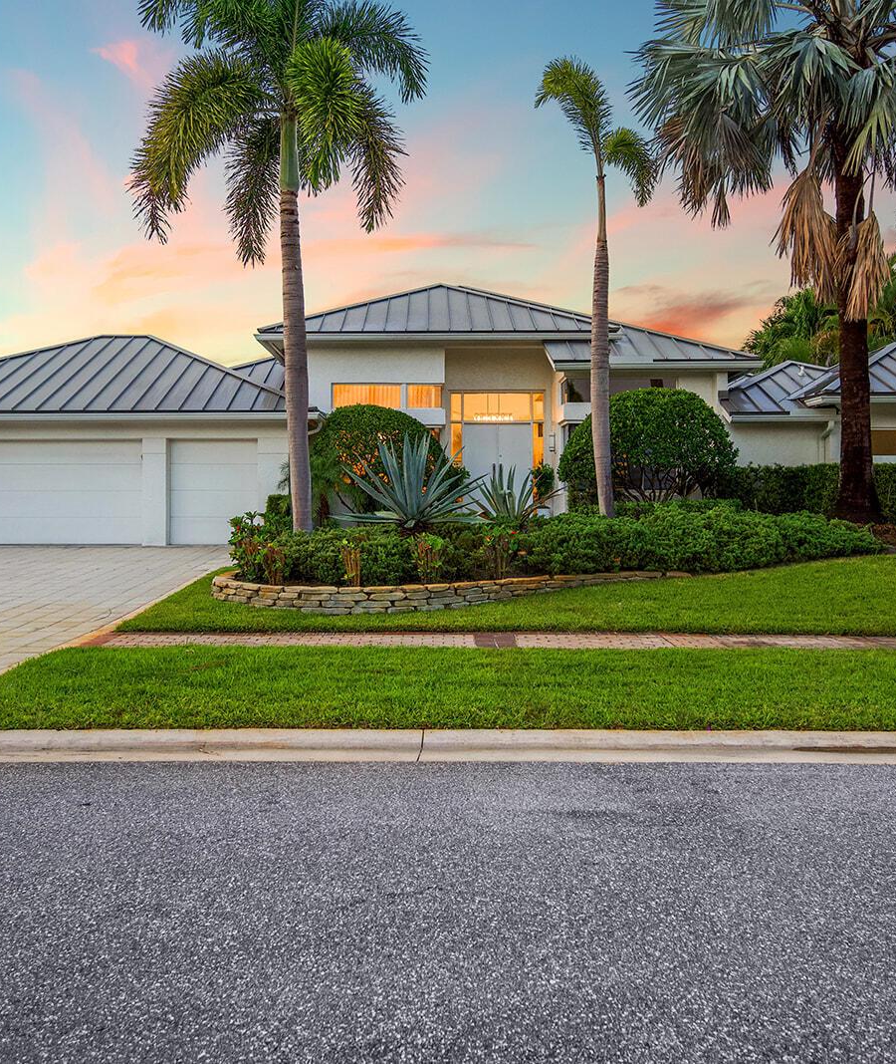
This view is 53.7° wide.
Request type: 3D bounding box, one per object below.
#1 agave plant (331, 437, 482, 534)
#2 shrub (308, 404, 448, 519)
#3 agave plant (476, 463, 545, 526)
[{"bbox_3d":[-0.531,-0.624,12.000,2.000,1.370,1.900,0,1,0],"label":"agave plant"},{"bbox_3d":[-1.224,-1.200,16.900,3.000,2.500,2.800,0,1,0],"label":"shrub"},{"bbox_3d":[0.916,-0.526,12.900,1.150,0.950,1.100,0,1,0],"label":"agave plant"}]

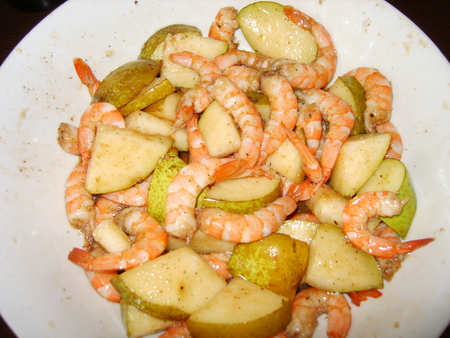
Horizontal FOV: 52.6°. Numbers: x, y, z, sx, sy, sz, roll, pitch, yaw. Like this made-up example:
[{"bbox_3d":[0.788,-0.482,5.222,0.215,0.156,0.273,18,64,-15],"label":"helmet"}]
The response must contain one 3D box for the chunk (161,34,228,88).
[{"bbox_3d":[-0.021,-0.074,0.315,0.043,0.020,0.034,6,65,3],"label":"chunk"}]

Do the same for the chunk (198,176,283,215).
[{"bbox_3d":[0.009,0.016,0.271,0.048,0.019,0.024,-2,65,-1],"label":"chunk"}]

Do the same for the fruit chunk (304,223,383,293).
[{"bbox_3d":[0.066,0.050,0.256,0.041,0.020,0.037,-6,65,-2],"label":"fruit chunk"}]

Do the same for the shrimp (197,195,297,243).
[{"bbox_3d":[0.013,0.029,0.253,0.057,0.017,0.022,-8,65,-4],"label":"shrimp"}]

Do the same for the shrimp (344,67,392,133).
[{"bbox_3d":[0.096,-0.047,0.305,0.029,0.016,0.042,-5,65,-2],"label":"shrimp"}]

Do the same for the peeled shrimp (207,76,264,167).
[{"bbox_3d":[0.007,-0.032,0.284,0.025,0.018,0.066,-28,68,-12],"label":"peeled shrimp"}]

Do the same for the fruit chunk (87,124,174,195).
[{"bbox_3d":[-0.058,-0.004,0.273,0.048,0.020,0.044,6,65,3],"label":"fruit chunk"}]

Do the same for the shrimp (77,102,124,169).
[{"bbox_3d":[-0.077,-0.021,0.286,0.032,0.017,0.044,3,65,1],"label":"shrimp"}]

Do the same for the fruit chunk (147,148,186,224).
[{"bbox_3d":[-0.030,0.010,0.274,0.032,0.024,0.047,0,65,0],"label":"fruit chunk"}]

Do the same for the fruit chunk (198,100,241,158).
[{"bbox_3d":[-0.004,-0.025,0.291,0.025,0.018,0.037,-12,65,-5],"label":"fruit chunk"}]

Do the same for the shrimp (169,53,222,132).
[{"bbox_3d":[-0.019,-0.051,0.296,0.035,0.018,0.057,0,65,0],"label":"shrimp"}]

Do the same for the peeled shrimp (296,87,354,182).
[{"bbox_3d":[0.064,-0.021,0.288,0.034,0.017,0.057,-2,65,-1],"label":"peeled shrimp"}]

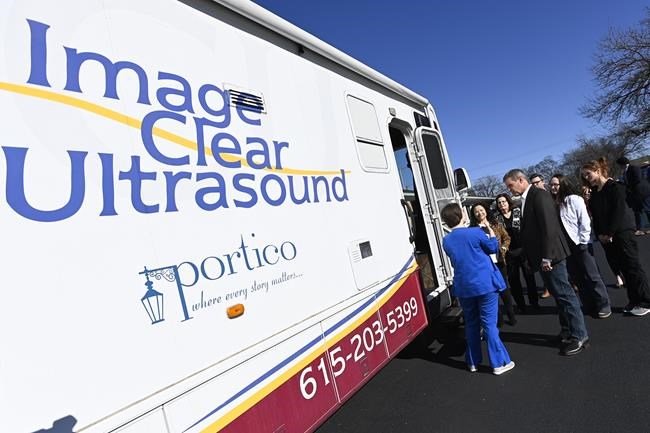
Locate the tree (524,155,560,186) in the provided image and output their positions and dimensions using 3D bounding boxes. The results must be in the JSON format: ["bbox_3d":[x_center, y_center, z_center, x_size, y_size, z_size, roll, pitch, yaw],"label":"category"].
[{"bbox_3d":[35.360,-6.189,48.115,5.870,7.040,5.280,-15,-5,37],"label":"tree"}]

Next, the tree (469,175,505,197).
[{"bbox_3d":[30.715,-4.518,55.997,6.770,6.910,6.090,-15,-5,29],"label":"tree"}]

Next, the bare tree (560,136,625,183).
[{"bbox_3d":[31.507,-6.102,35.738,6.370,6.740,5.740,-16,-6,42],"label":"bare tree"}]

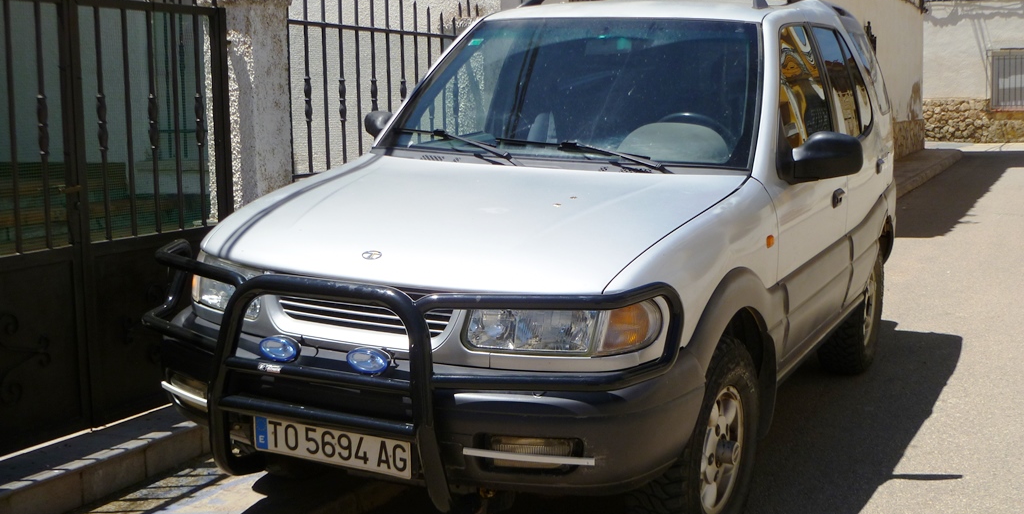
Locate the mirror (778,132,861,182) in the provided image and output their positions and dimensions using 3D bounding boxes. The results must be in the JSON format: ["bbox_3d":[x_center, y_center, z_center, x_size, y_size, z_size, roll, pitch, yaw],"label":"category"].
[{"bbox_3d":[1.125,-0.359,4.161,0.250,0.185,0.160,6,11,26],"label":"mirror"}]

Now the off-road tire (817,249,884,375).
[{"bbox_3d":[1.810,0.247,6.161,0.235,0.740,0.740,6,11,26],"label":"off-road tire"}]

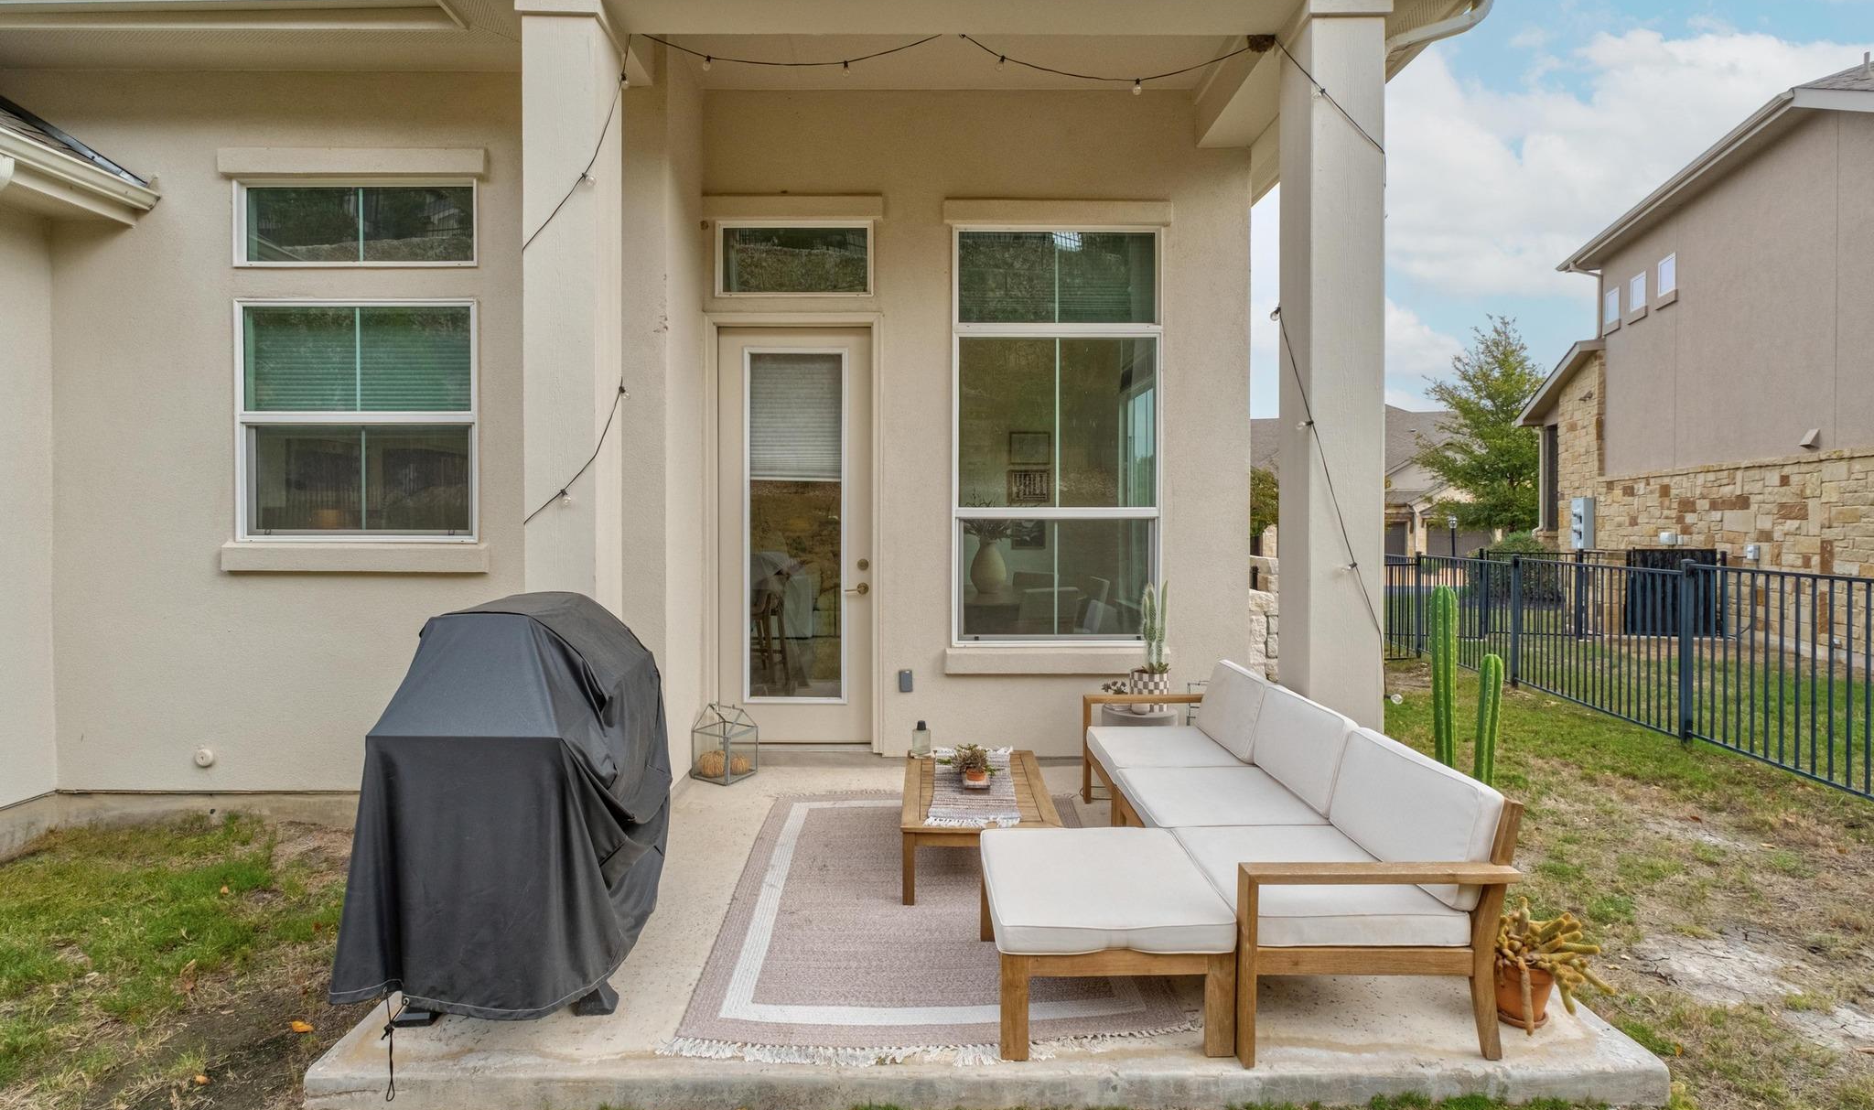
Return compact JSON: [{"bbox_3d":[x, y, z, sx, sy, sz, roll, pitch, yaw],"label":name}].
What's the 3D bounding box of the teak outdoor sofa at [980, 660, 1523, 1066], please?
[{"bbox_3d":[0.850,0.950,3.280,1.380,0.710,2.200,0,2,0],"label":"teak outdoor sofa"}]

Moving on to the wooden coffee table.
[{"bbox_3d":[0.171,1.170,3.660,0.625,0.310,0.940,0,3,0],"label":"wooden coffee table"}]

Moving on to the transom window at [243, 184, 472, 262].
[{"bbox_3d":[-2.895,-1.652,4.150,1.190,0.435,0.090,0,1,0],"label":"transom window"}]

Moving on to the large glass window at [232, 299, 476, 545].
[{"bbox_3d":[-2.893,-0.670,4.150,1.190,1.200,0.100,0,1,0],"label":"large glass window"}]

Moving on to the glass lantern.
[{"bbox_3d":[-1.175,1.040,4.650,0.260,0.400,0.260,1,2,41],"label":"glass lantern"}]

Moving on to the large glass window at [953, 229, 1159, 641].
[{"bbox_3d":[0.699,-0.690,4.880,1.240,2.450,0.100,0,2,0],"label":"large glass window"}]

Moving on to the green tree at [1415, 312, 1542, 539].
[{"bbox_3d":[12.600,-2.450,19.000,3.800,6.000,3.800,0,3,0],"label":"green tree"}]

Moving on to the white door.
[{"bbox_3d":[-0.836,-0.120,4.930,0.930,2.460,0.090,0,2,0],"label":"white door"}]

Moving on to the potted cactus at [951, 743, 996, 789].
[{"bbox_3d":[0.166,0.925,3.660,0.200,0.185,0.190,0,3,0],"label":"potted cactus"}]

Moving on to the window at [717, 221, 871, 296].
[{"bbox_3d":[-0.835,-1.737,4.880,0.910,0.437,0.090,0,1,0],"label":"window"}]

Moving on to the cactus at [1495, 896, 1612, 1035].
[{"bbox_3d":[1.780,1.180,2.450,0.340,0.320,0.300,0,1,0],"label":"cactus"}]

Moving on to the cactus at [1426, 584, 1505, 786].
[{"bbox_3d":[1.845,0.750,2.910,0.310,1.240,0.300,0,3,0],"label":"cactus"}]

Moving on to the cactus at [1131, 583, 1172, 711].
[{"bbox_3d":[1.177,0.500,4.560,0.220,0.710,0.210,0,3,0],"label":"cactus"}]

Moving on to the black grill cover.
[{"bbox_3d":[-1.370,0.740,2.850,0.710,1.150,1.000,0,2,0],"label":"black grill cover"}]

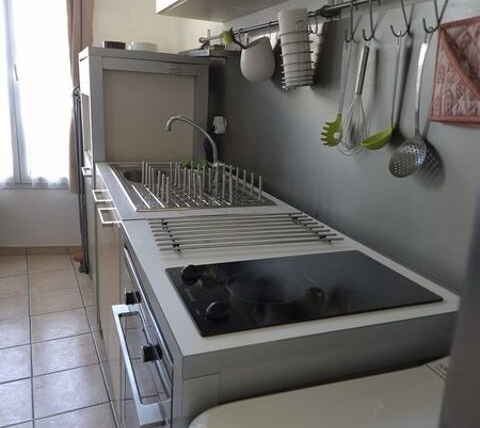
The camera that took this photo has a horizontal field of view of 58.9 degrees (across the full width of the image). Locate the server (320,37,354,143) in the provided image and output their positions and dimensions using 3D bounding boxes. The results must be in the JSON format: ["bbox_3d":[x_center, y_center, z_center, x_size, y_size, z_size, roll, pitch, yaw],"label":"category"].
[{"bbox_3d":[0.273,-0.330,1.169,0.060,0.276,0.060,-3,18,-22],"label":"server"}]

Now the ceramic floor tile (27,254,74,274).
[{"bbox_3d":[-1.404,0.367,3.153,0.296,0.010,0.290,-4,19,-26],"label":"ceramic floor tile"}]

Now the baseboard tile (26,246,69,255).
[{"bbox_3d":[-1.526,0.293,3.378,0.308,0.075,0.010,0,16,-13],"label":"baseboard tile"}]

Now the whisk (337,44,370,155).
[{"bbox_3d":[0.314,-0.295,1.114,0.070,0.276,0.070,-3,18,-22],"label":"whisk"}]

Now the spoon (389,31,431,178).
[{"bbox_3d":[0.382,-0.232,0.932,0.055,0.306,0.098,-3,18,-22],"label":"spoon"}]

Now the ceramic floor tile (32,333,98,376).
[{"bbox_3d":[-0.889,0.707,2.149,0.296,0.010,0.296,-4,19,-26],"label":"ceramic floor tile"}]

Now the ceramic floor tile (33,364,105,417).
[{"bbox_3d":[-0.764,0.789,1.907,0.296,0.010,0.296,-4,19,-26],"label":"ceramic floor tile"}]

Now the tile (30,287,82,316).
[{"bbox_3d":[-1.143,0.540,2.642,0.296,0.010,0.296,-4,19,-26],"label":"tile"}]

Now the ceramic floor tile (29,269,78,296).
[{"bbox_3d":[-1.273,0.455,2.895,0.296,0.010,0.296,-4,19,-26],"label":"ceramic floor tile"}]

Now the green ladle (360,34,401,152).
[{"bbox_3d":[0.351,-0.293,1.038,0.075,0.275,0.078,3,16,-5],"label":"green ladle"}]

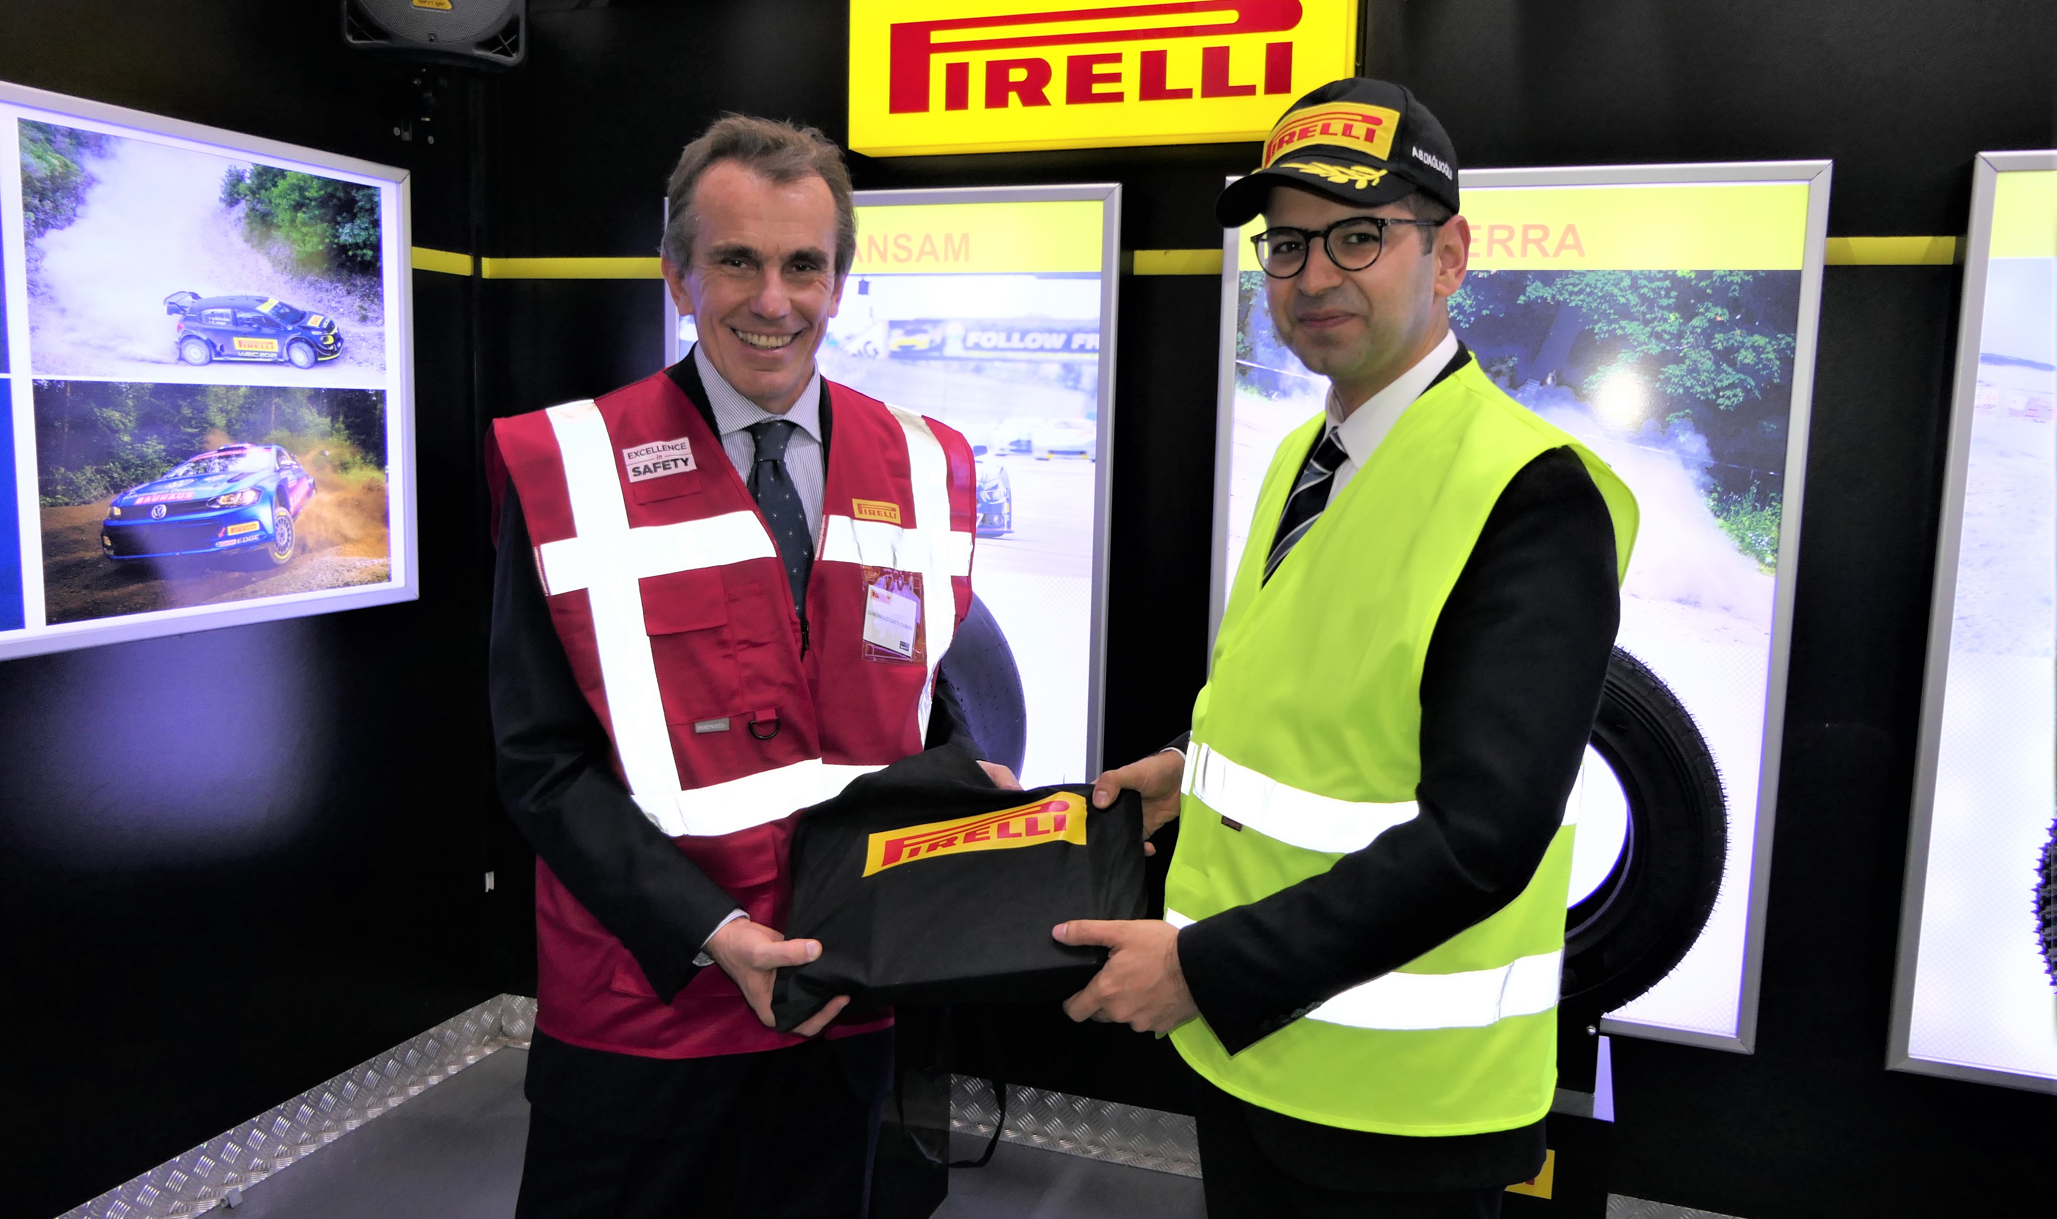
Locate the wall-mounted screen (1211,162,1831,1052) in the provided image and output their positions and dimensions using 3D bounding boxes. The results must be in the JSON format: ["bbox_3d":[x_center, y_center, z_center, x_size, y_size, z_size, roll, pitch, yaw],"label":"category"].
[{"bbox_3d":[0.800,-0.005,2.407,0.952,1.468,0.065,3,8,17],"label":"wall-mounted screen"}]

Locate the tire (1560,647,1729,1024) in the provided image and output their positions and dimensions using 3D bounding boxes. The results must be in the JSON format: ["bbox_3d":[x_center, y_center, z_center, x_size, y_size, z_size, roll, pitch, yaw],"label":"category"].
[{"bbox_3d":[0.745,0.336,2.172,0.645,0.645,0.210,4,7,18],"label":"tire"}]

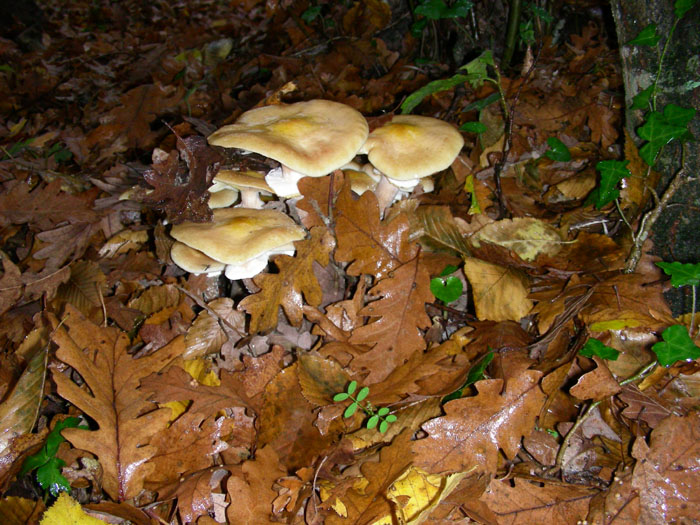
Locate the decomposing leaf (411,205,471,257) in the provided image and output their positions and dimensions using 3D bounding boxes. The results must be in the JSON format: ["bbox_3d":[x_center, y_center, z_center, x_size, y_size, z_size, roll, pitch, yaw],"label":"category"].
[{"bbox_3d":[0.075,-0.027,0.624,0.067,0.015,0.053,28,56,21],"label":"decomposing leaf"}]

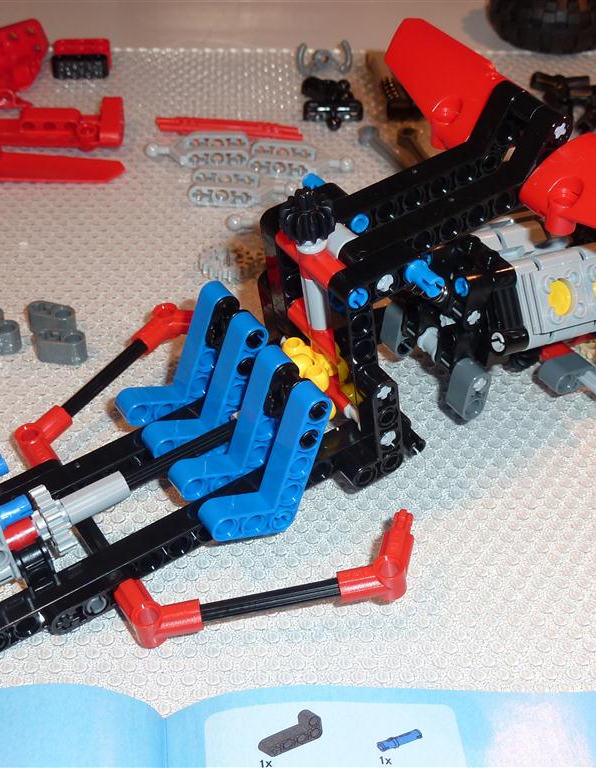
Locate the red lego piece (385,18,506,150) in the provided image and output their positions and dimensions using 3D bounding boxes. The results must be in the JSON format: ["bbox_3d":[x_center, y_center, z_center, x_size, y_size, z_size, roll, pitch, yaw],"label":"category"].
[{"bbox_3d":[0.039,-0.082,0.343,0.025,0.013,0.057,-34,46,-8],"label":"red lego piece"}]

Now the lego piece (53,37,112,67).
[{"bbox_3d":[-0.091,-0.138,0.522,0.024,0.008,0.016,-1,40,-3],"label":"lego piece"}]

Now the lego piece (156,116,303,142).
[{"bbox_3d":[-0.026,-0.098,0.479,0.058,0.005,0.010,5,40,4],"label":"lego piece"}]

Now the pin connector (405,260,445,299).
[{"bbox_3d":[0.027,-0.026,0.289,0.006,0.006,0.017,-27,45,-17],"label":"pin connector"}]

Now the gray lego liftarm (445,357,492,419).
[{"bbox_3d":[0.047,0.002,0.344,0.008,0.016,0.008,-12,39,-29],"label":"gray lego liftarm"}]

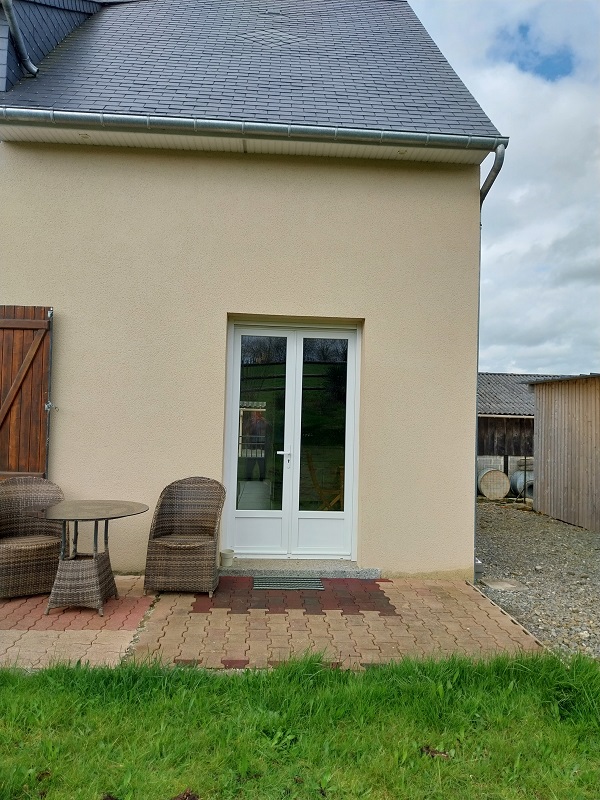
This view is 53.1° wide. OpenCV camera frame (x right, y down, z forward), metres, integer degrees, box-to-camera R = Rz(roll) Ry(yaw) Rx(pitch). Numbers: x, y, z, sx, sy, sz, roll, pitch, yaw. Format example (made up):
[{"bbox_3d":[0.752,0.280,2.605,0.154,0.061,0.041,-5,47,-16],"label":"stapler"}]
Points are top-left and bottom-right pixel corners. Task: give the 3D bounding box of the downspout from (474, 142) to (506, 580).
[{"bbox_3d":[1.643,-0.247,5.292,0.090,3.817,0.600,2,-2,-3],"label":"downspout"}]

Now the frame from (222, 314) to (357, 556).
[{"bbox_3d":[-0.070,0.369,5.455,1.210,2.140,0.110,2,-2,-3],"label":"frame"}]

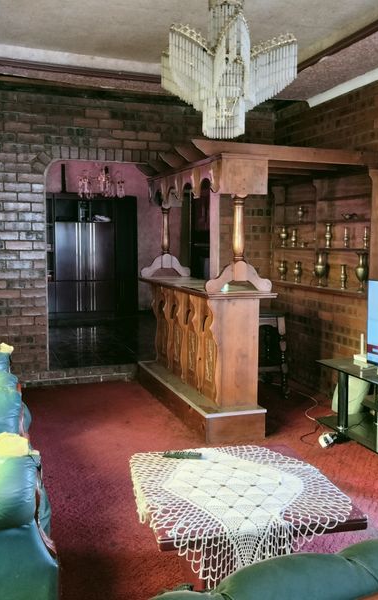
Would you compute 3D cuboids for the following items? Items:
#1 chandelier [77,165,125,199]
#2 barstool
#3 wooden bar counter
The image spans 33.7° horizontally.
[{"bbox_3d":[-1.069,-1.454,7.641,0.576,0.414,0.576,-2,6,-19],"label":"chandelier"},{"bbox_3d":[0.622,0.469,5.480,0.394,0.737,0.394,-2,6,-19],"label":"barstool"},{"bbox_3d":[0.038,0.368,5.079,0.480,1.010,2.030,-2,6,-19],"label":"wooden bar counter"}]

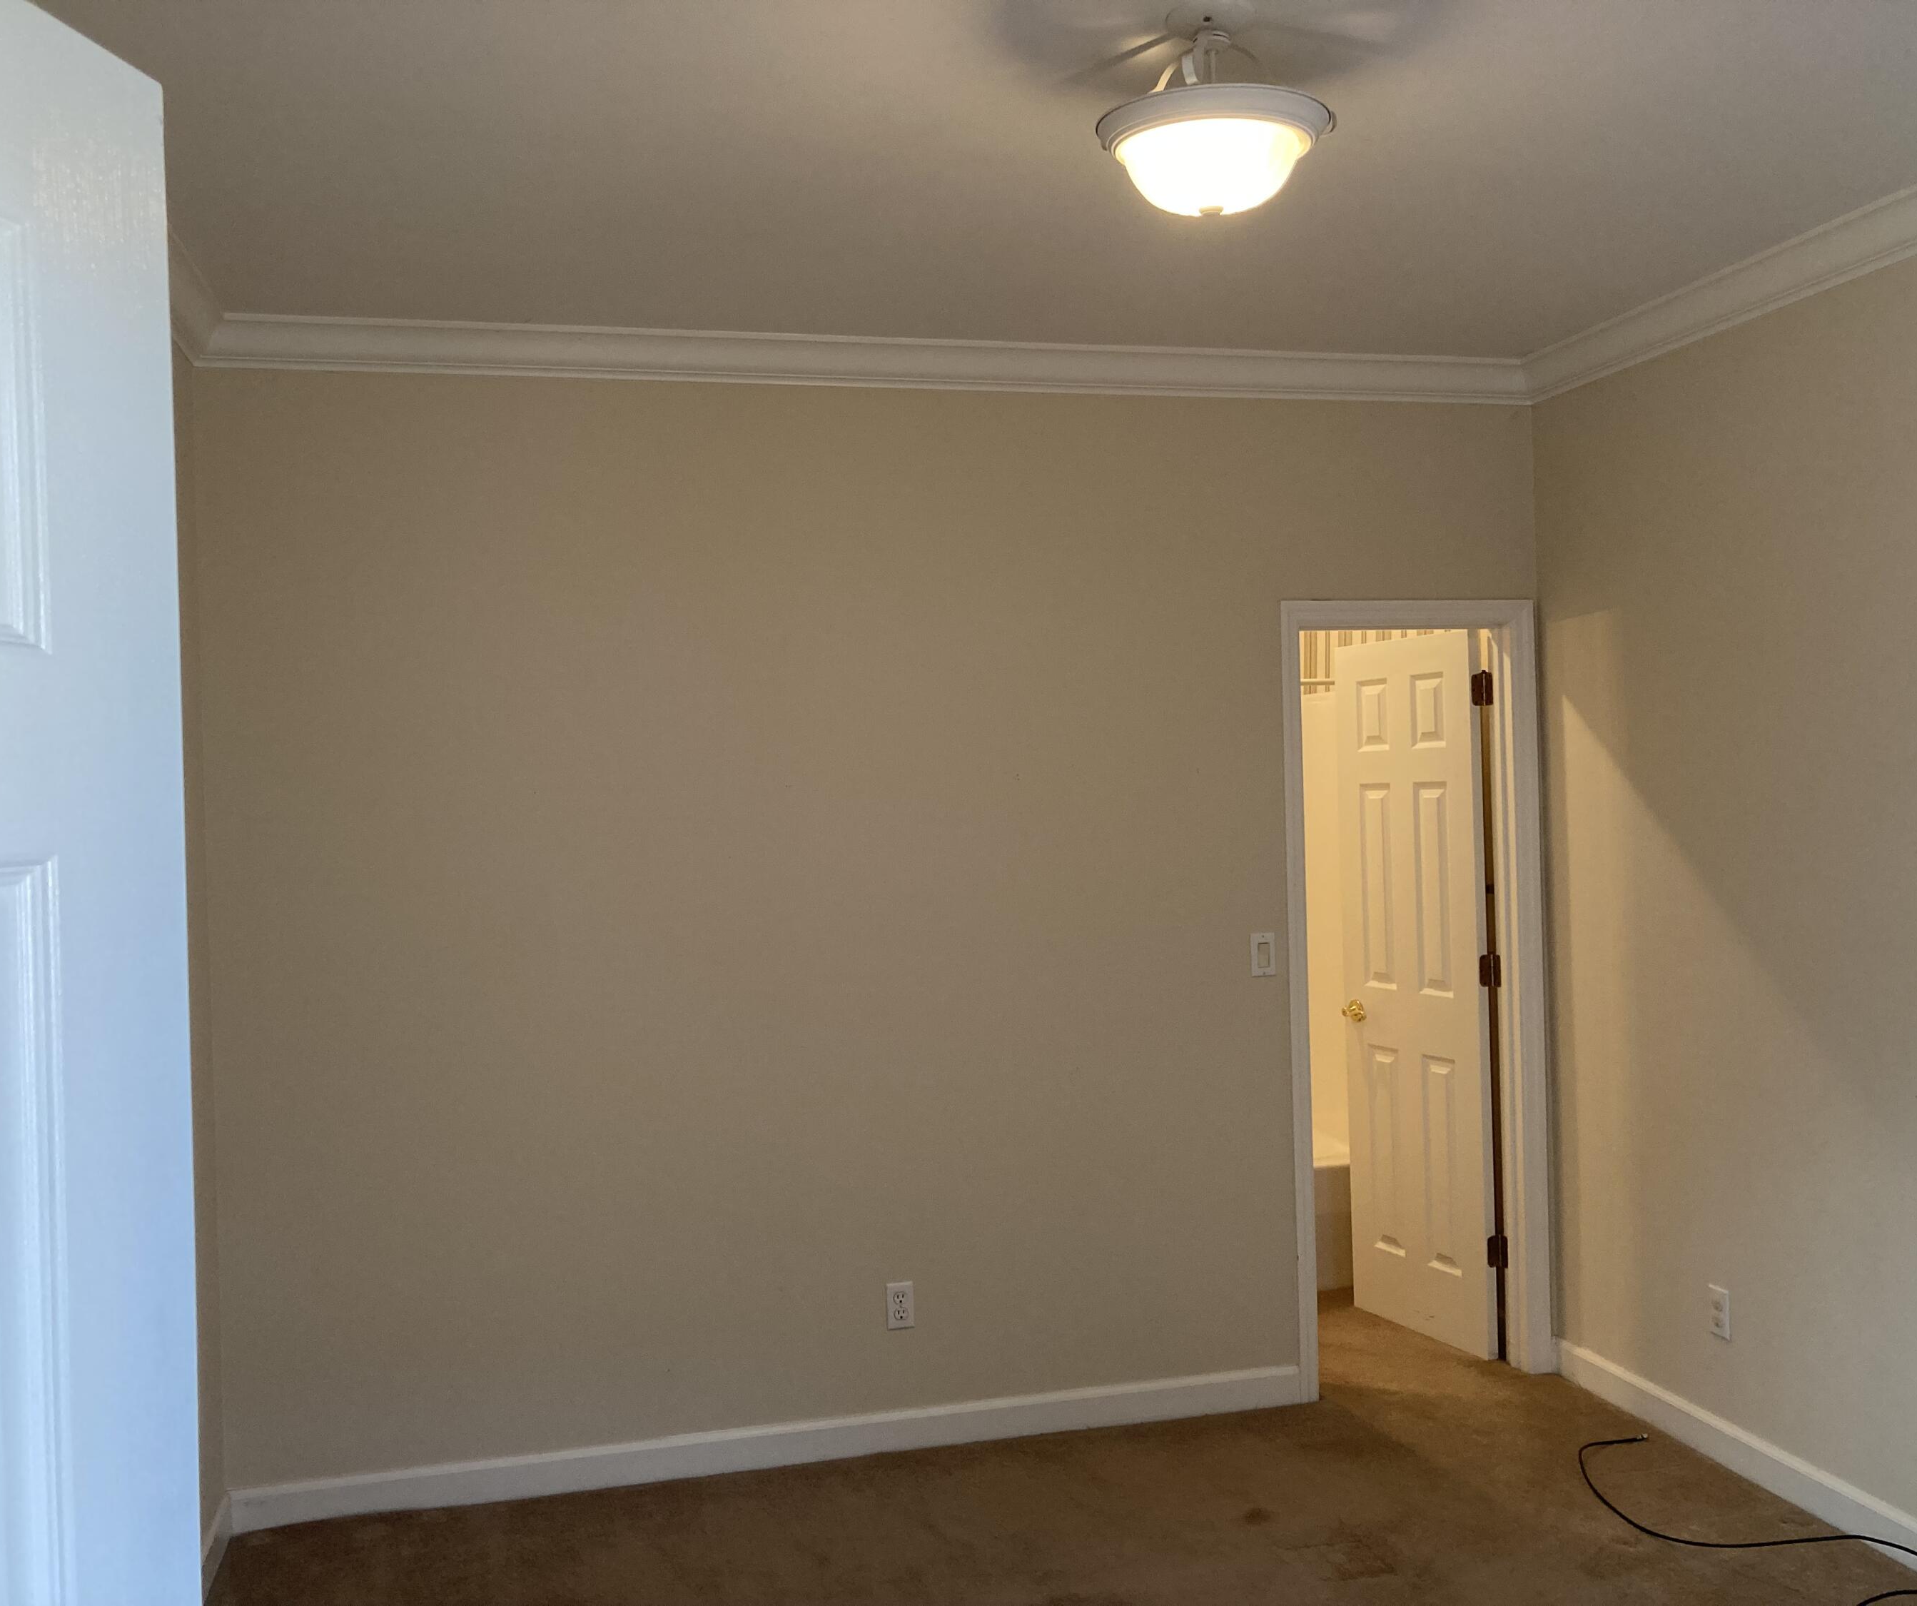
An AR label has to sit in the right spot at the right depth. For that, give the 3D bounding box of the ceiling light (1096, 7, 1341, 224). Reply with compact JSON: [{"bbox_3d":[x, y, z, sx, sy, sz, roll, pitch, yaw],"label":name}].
[{"bbox_3d":[0.365,-0.991,2.502,0.345,0.282,0.345,-2,0,-14],"label":"ceiling light"}]

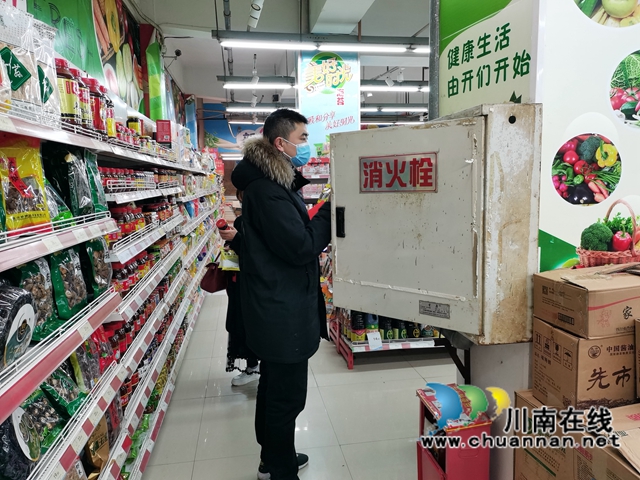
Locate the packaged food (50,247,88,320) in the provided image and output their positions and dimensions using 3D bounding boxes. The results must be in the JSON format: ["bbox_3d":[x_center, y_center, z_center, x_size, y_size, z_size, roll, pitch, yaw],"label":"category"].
[{"bbox_3d":[-0.977,0.161,1.900,0.065,0.290,0.180,-9,7,0],"label":"packaged food"}]

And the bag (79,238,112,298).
[{"bbox_3d":[-1.000,0.125,2.188,0.060,0.290,0.180,-9,6,3],"label":"bag"}]

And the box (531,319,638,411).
[{"bbox_3d":[0.847,0.407,1.536,0.235,0.268,0.203,-3,7,-13],"label":"box"}]

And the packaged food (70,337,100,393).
[{"bbox_3d":[-0.979,0.493,2.035,0.060,0.265,0.165,-12,7,0],"label":"packaged food"}]

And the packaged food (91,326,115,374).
[{"bbox_3d":[-0.995,0.504,2.217,0.055,0.210,0.150,-14,7,2],"label":"packaged food"}]

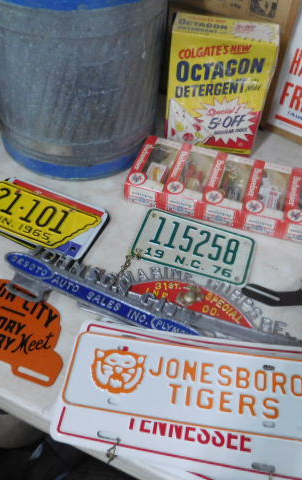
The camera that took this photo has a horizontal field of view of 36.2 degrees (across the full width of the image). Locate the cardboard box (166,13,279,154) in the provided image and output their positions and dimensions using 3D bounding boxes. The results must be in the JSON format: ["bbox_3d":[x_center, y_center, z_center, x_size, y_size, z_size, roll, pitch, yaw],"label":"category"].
[{"bbox_3d":[0.113,-0.254,0.781,0.157,0.211,0.063,10,52,6],"label":"cardboard box"}]

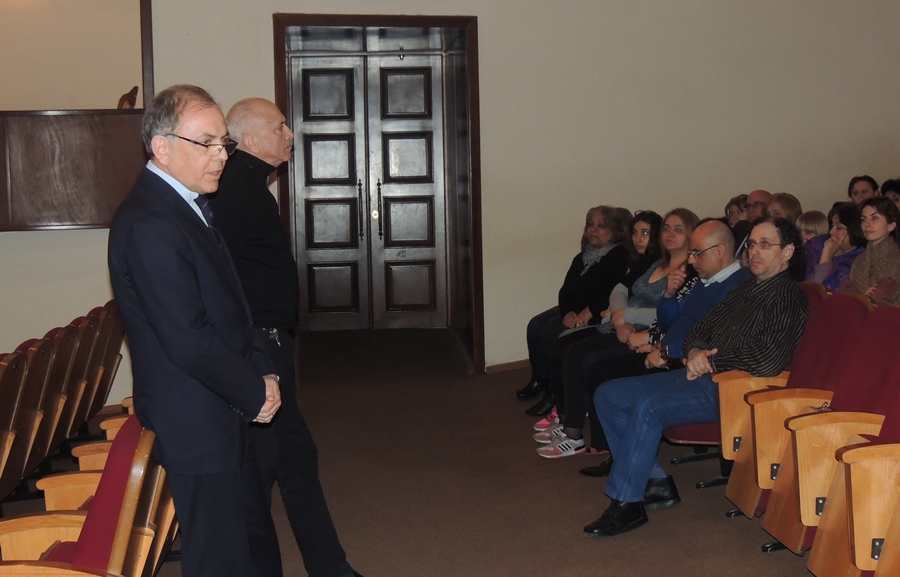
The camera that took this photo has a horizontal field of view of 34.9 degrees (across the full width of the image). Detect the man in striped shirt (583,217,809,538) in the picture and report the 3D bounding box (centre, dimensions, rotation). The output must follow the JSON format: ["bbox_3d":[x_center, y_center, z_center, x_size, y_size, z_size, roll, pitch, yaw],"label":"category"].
[{"bbox_3d":[1.010,0.343,5.820,0.930,1.230,0.580,-3,6,-24],"label":"man in striped shirt"}]

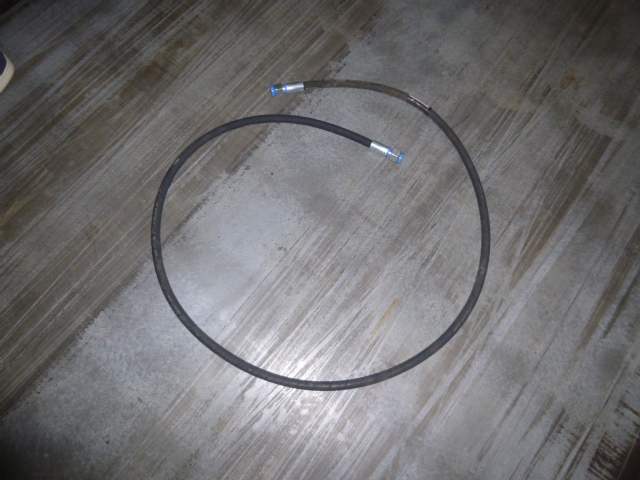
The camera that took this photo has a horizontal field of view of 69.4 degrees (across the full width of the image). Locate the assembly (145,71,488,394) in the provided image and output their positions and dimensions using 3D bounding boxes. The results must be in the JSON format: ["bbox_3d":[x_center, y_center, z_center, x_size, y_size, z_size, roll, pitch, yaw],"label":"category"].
[{"bbox_3d":[0.010,-0.056,1.246,0.912,0.032,0.880,1,74,-3],"label":"assembly"}]

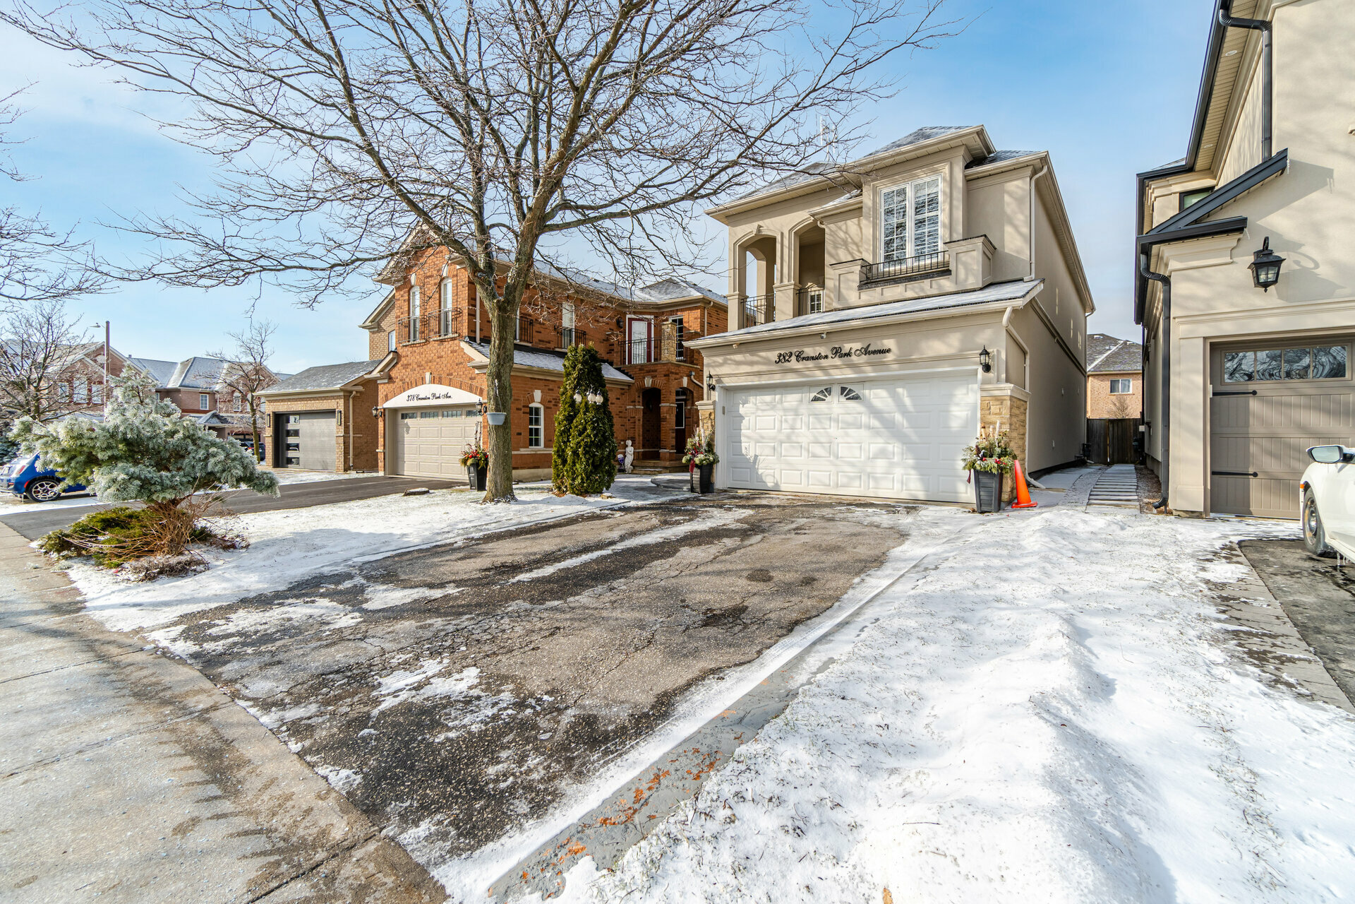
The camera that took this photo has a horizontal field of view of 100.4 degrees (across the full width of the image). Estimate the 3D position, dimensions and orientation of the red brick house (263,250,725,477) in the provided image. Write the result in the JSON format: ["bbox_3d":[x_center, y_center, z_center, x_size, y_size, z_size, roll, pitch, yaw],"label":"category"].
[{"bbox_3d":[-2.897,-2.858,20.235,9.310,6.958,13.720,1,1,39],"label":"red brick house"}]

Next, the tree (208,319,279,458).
[{"bbox_3d":[-21.526,-3.073,28.000,2.900,7.100,2.900,1,1,39],"label":"tree"}]

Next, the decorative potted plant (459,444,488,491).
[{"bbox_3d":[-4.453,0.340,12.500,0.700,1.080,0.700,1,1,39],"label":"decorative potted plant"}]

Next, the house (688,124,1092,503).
[{"bbox_3d":[7.416,-3.194,16.165,6.550,7.900,16.250,1,1,39],"label":"house"}]

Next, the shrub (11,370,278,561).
[{"bbox_3d":[-6.490,0.140,7.100,2.500,2.350,2.400,1,1,39],"label":"shrub"}]

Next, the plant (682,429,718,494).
[{"bbox_3d":[0.450,0.188,11.150,0.700,1.270,0.700,1,1,39],"label":"plant"}]

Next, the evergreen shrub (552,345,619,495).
[{"bbox_3d":[-1.925,-0.664,11.600,1.350,3.050,1.300,0,1,0],"label":"evergreen shrub"}]

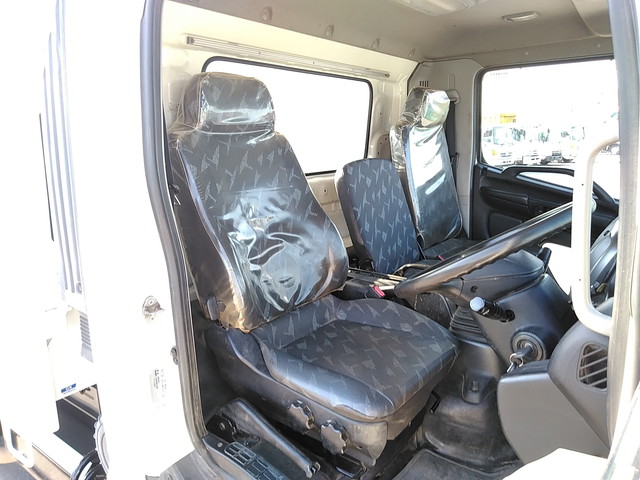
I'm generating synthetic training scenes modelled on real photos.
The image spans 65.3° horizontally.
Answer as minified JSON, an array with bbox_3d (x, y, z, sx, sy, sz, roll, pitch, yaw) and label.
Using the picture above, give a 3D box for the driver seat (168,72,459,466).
[{"bbox_3d":[-0.020,0.007,1.447,0.860,0.970,0.540,9,15,38],"label":"driver seat"}]

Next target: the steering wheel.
[{"bbox_3d":[0.381,0.034,1.092,0.450,0.090,0.450,-31,-11,39],"label":"steering wheel"}]

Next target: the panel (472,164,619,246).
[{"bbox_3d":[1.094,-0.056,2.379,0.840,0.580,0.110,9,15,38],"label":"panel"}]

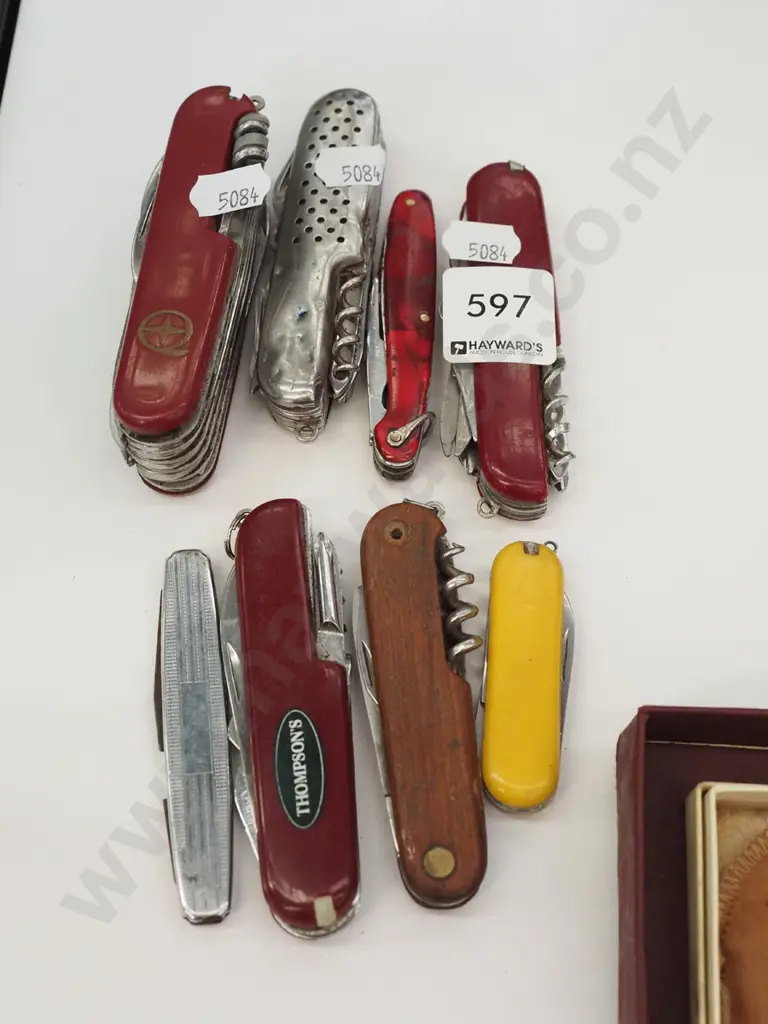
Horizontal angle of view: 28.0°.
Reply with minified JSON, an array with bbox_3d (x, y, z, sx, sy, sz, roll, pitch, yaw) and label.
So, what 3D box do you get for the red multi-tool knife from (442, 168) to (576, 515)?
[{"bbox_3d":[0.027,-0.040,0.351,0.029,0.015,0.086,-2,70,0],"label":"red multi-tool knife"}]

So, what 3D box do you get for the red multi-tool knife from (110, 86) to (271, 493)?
[{"bbox_3d":[-0.045,-0.054,0.358,0.027,0.035,0.095,7,66,4],"label":"red multi-tool knife"}]

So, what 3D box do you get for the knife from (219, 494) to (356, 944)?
[{"bbox_3d":[-0.019,0.042,0.322,0.026,0.015,0.091,-6,70,-1],"label":"knife"}]

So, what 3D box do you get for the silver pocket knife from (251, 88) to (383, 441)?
[{"bbox_3d":[-0.014,-0.060,0.367,0.025,0.022,0.093,7,66,4],"label":"silver pocket knife"}]

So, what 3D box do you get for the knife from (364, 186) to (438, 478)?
[{"bbox_3d":[0.005,-0.042,0.354,0.016,0.011,0.071,2,70,2],"label":"knife"}]

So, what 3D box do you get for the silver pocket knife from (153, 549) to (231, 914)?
[{"bbox_3d":[-0.040,0.046,0.325,0.015,0.007,0.079,-5,70,-1],"label":"silver pocket knife"}]

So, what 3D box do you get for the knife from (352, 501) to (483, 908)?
[{"bbox_3d":[0.009,0.039,0.323,0.026,0.014,0.086,-5,70,-1],"label":"knife"}]

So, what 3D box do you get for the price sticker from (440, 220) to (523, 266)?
[{"bbox_3d":[0.023,-0.064,0.365,0.019,0.001,0.011,6,65,3],"label":"price sticker"}]

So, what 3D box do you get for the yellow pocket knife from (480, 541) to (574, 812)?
[{"bbox_3d":[0.031,0.034,0.330,0.020,0.010,0.060,4,65,2],"label":"yellow pocket knife"}]

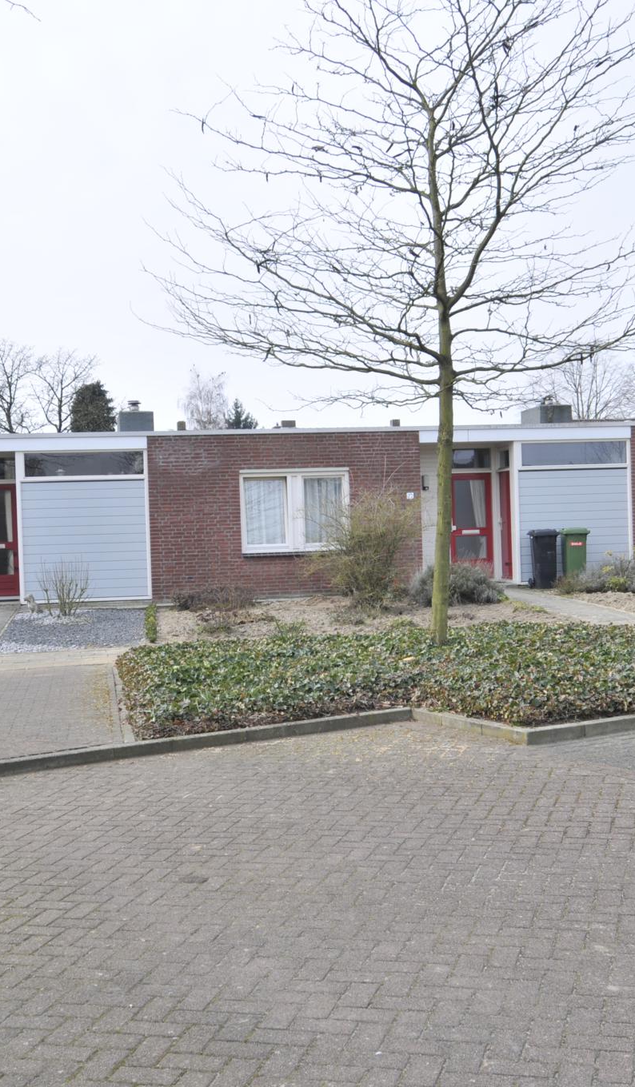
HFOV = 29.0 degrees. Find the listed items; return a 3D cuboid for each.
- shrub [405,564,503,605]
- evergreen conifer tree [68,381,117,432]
[{"bbox_3d":[2.142,0.639,19.100,1.400,0.621,1.100,-2,1,6],"label":"shrub"},{"bbox_3d":[-8.520,-2.683,47.053,2.100,6.939,2.100,-2,1,-10],"label":"evergreen conifer tree"}]

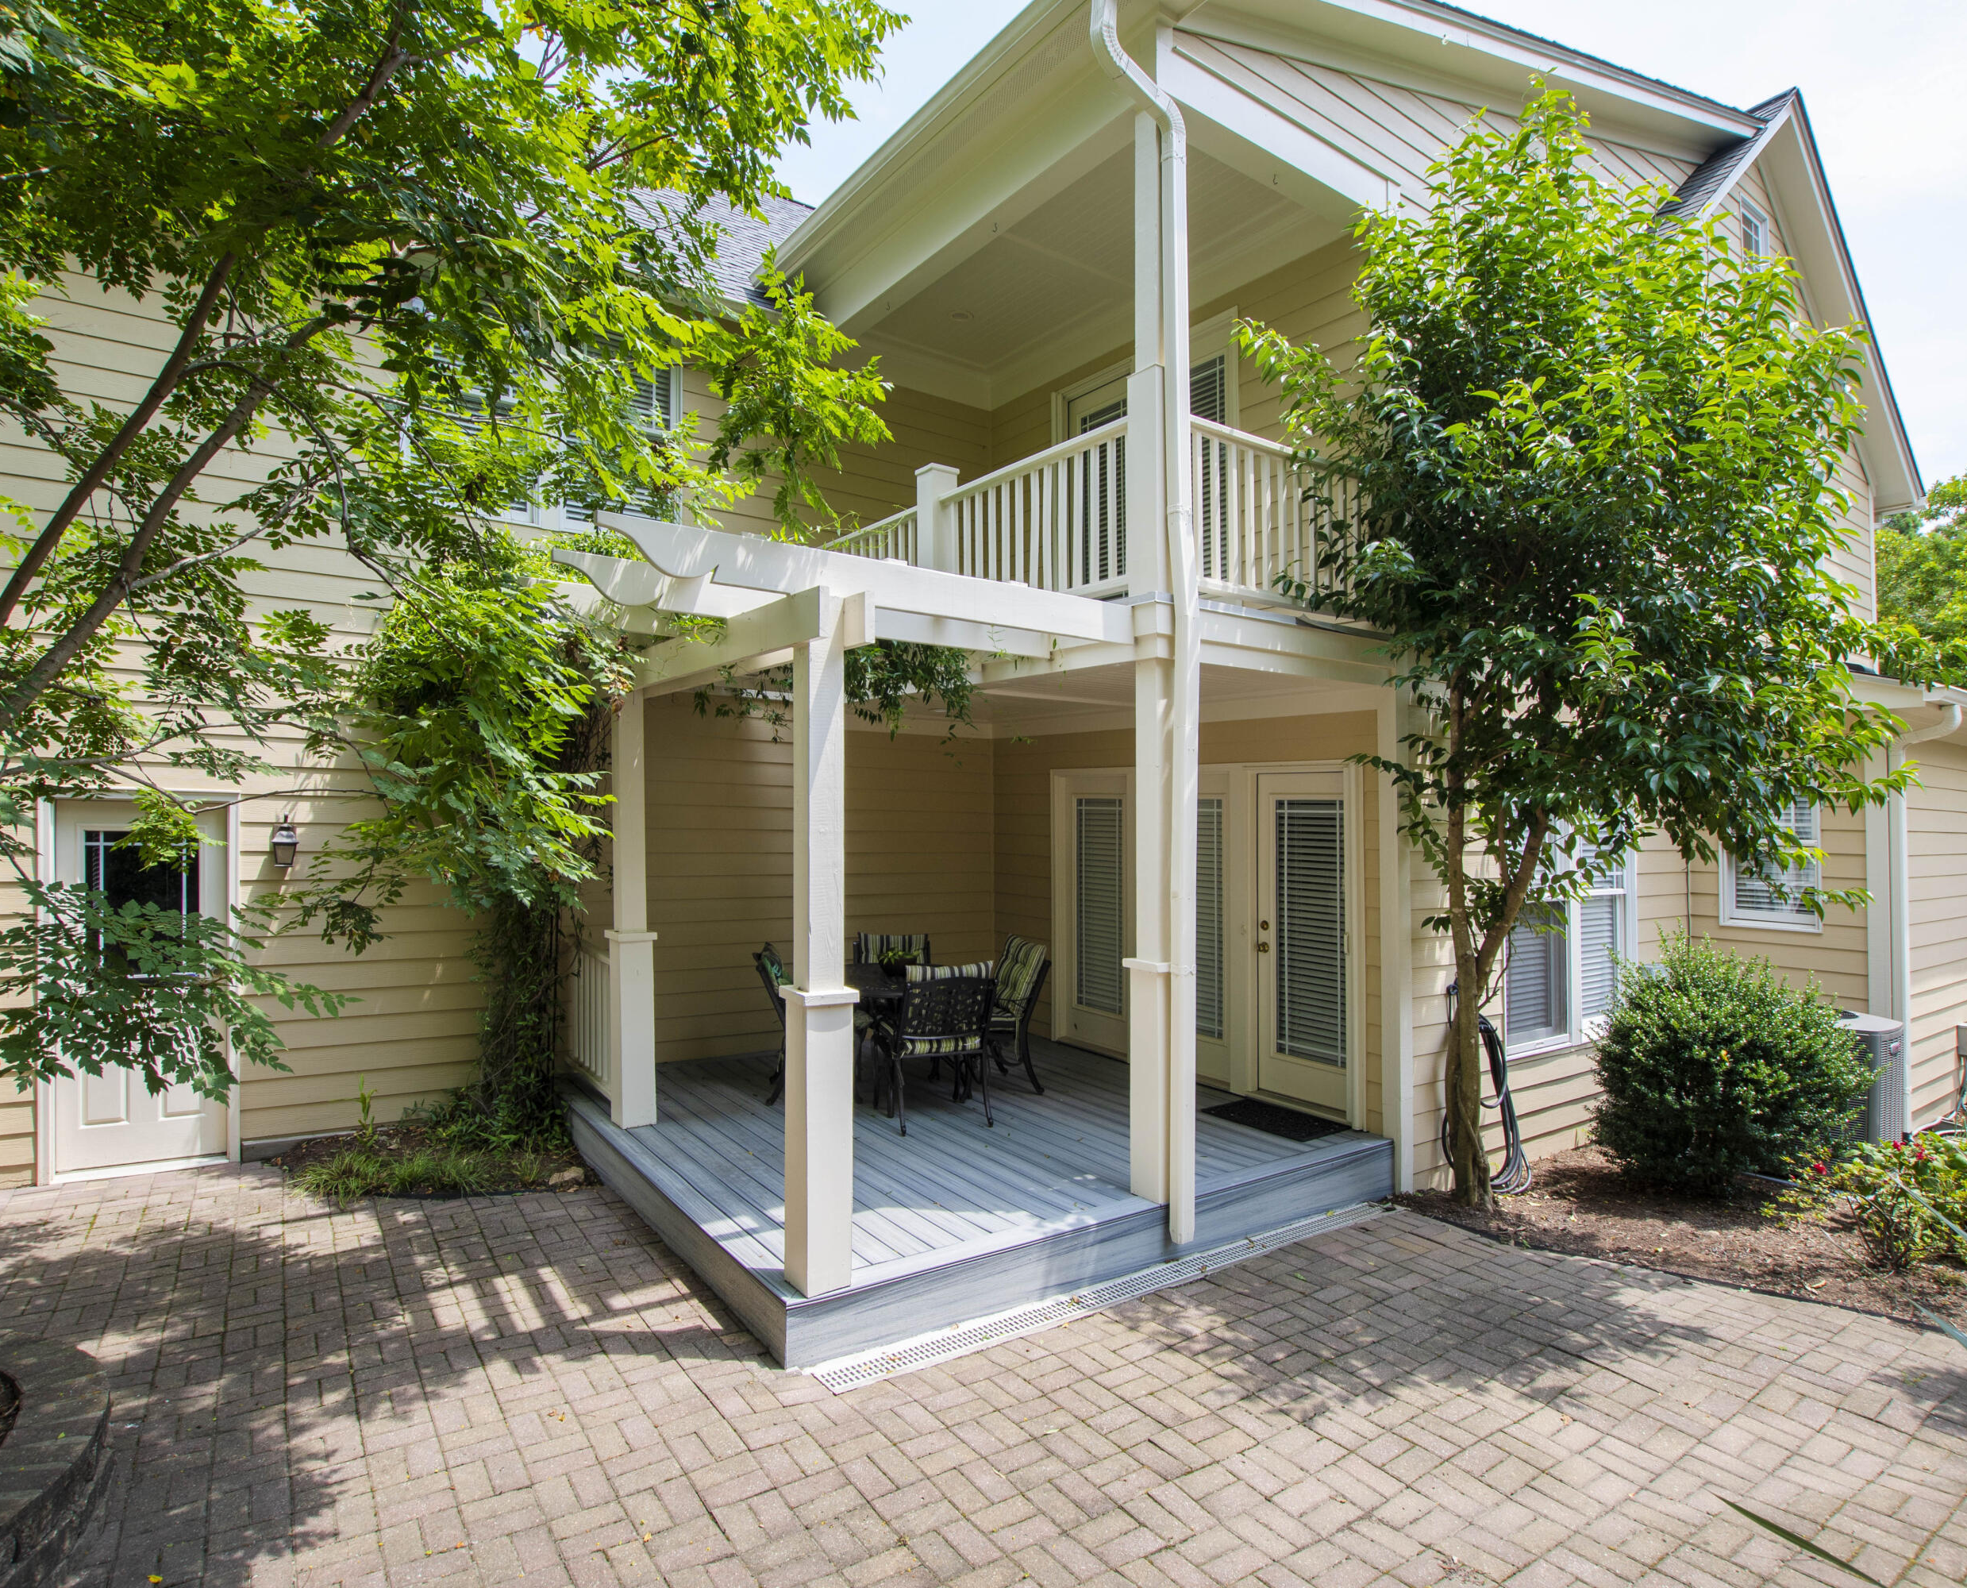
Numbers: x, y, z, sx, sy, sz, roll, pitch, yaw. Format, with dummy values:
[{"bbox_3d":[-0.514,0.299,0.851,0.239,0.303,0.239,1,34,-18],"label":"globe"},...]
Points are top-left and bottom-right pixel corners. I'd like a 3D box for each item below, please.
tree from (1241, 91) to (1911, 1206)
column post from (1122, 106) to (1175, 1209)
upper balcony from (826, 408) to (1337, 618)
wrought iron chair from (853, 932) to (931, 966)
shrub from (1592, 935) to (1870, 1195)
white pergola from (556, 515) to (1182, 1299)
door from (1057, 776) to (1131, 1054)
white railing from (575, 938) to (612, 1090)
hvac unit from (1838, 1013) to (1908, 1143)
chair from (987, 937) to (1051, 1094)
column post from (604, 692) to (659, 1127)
[{"bbox_3d":[2.700,-0.630,4.780,2.700,5.499,2.200,1,-2,-34],"label":"tree"},{"bbox_3d":[0.860,-0.705,4.876,0.200,5.300,0.200,2,-2,-35],"label":"column post"},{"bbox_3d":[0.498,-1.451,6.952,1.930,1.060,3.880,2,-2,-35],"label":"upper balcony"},{"bbox_3d":[-0.650,1.546,7.200,0.570,0.920,0.630,1,-2,-14],"label":"wrought iron chair"},{"bbox_3d":[4.239,1.486,5.694,1.280,1.330,1.280,1,-2,-34],"label":"shrub"},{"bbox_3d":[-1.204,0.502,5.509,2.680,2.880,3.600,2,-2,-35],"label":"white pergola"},{"bbox_3d":[0.884,0.970,7.872,0.120,2.120,0.920,2,-2,-35],"label":"door"},{"bbox_3d":[-2.491,1.435,6.403,0.080,0.870,1.270,1,-2,-34],"label":"white railing"},{"bbox_3d":[5.350,1.822,6.345,0.670,0.765,0.670,1,-2,-34],"label":"hvac unit"},{"bbox_3d":[0.020,1.522,6.820,0.650,0.940,0.600,1,-2,-22],"label":"chair"},{"bbox_3d":[-2.066,0.673,5.853,0.235,2.500,0.235,1,-2,-34],"label":"column post"}]

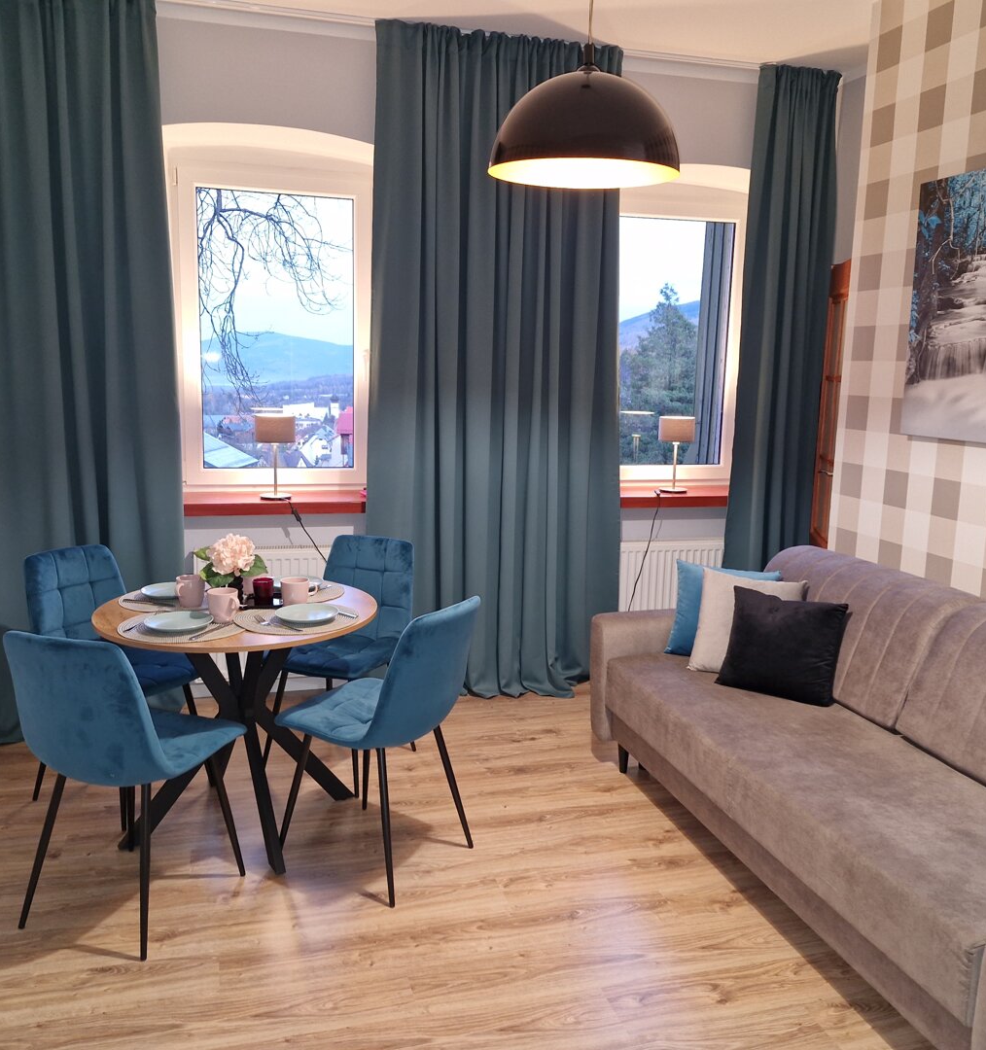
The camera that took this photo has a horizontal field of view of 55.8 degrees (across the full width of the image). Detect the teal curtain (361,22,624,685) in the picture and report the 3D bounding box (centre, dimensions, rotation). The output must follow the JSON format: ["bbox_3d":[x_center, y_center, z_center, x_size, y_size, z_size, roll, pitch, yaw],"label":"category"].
[{"bbox_3d":[0.042,-0.633,4.218,1.210,2.950,0.170,-1,10,-16],"label":"teal curtain"}]

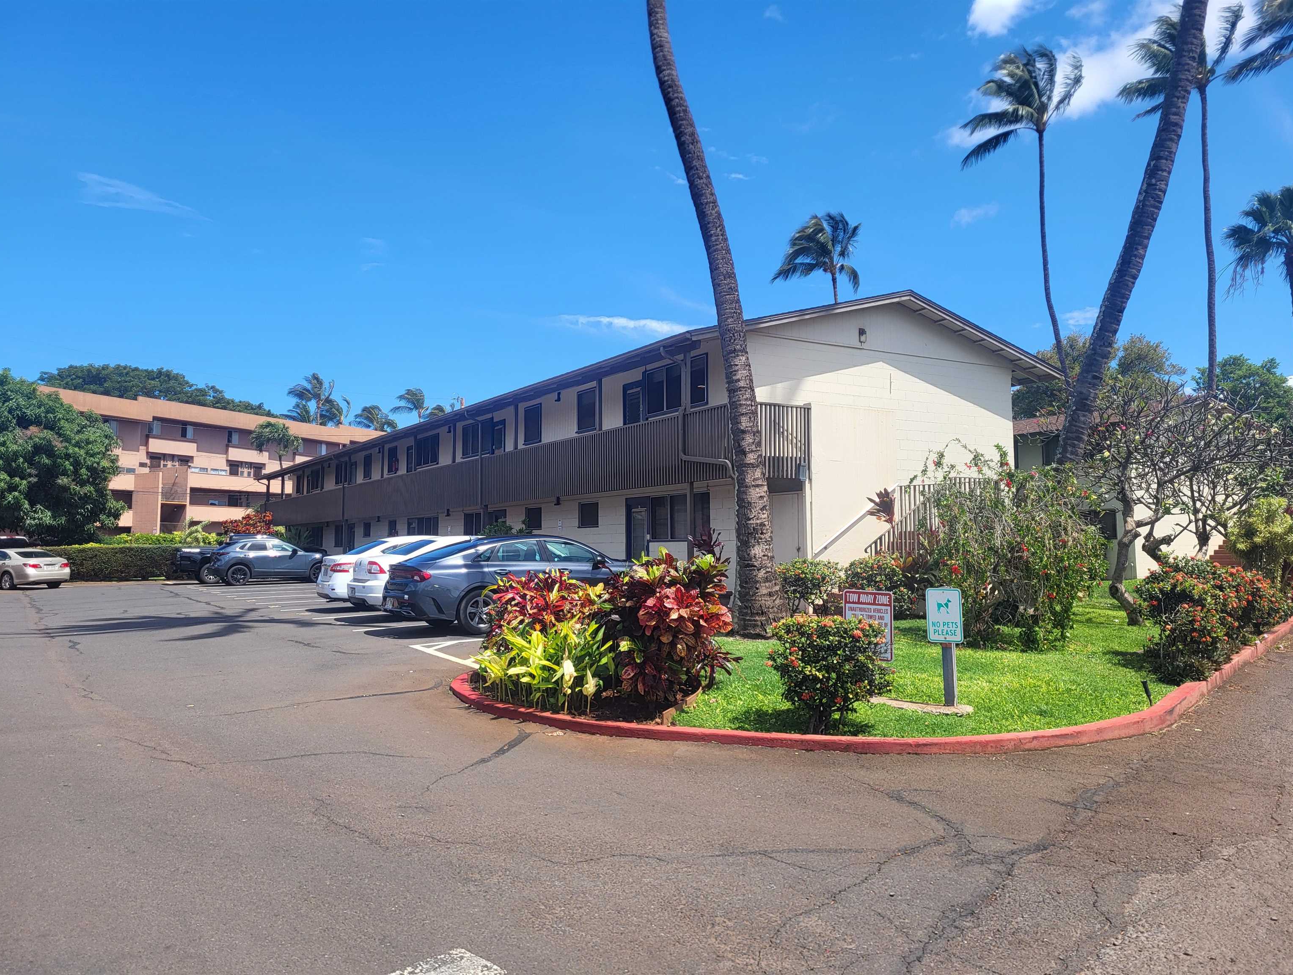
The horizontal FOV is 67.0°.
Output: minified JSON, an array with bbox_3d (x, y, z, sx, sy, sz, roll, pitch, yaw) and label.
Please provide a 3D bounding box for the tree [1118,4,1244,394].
[{"bbox_3d":[21.661,-8.390,40.143,5.200,23.765,5.000,-2,-4,29],"label":"tree"}]

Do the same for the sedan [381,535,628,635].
[{"bbox_3d":[-1.854,1.511,16.158,4.905,1.445,1.860,0,-3,-33],"label":"sedan"}]

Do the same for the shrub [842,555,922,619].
[{"bbox_3d":[4.196,1.797,17.425,1.400,1.180,1.350,0,-3,0],"label":"shrub"}]

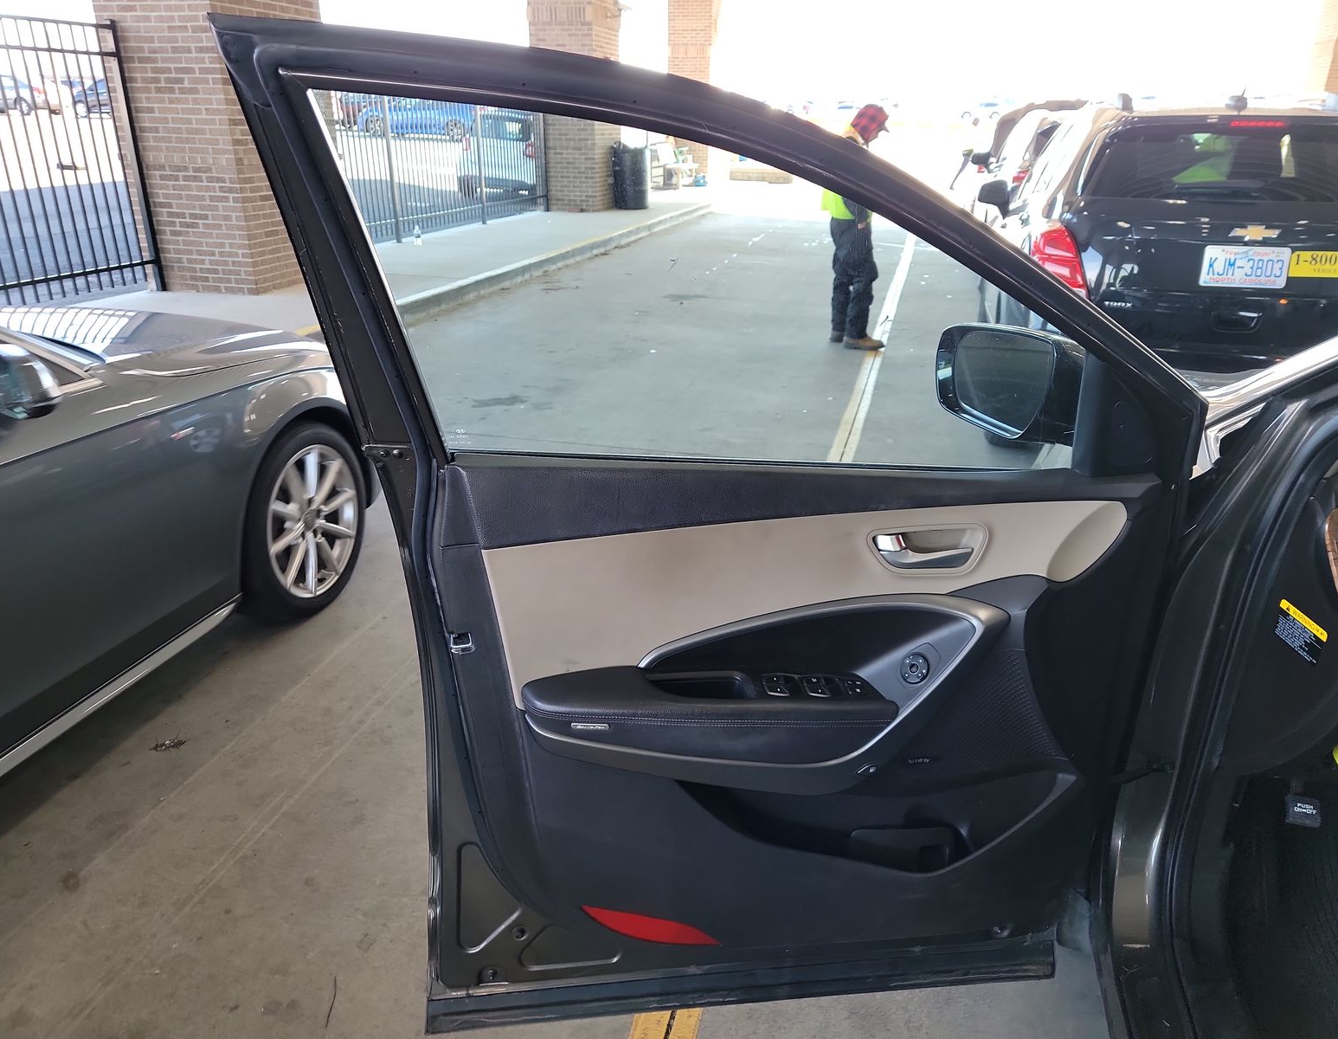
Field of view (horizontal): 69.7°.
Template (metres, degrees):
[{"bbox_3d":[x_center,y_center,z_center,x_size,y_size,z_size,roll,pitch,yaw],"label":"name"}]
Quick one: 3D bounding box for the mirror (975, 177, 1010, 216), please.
[{"bbox_3d":[2.150,-2.132,6.350,0.215,0.220,0.130,6,23,14],"label":"mirror"}]

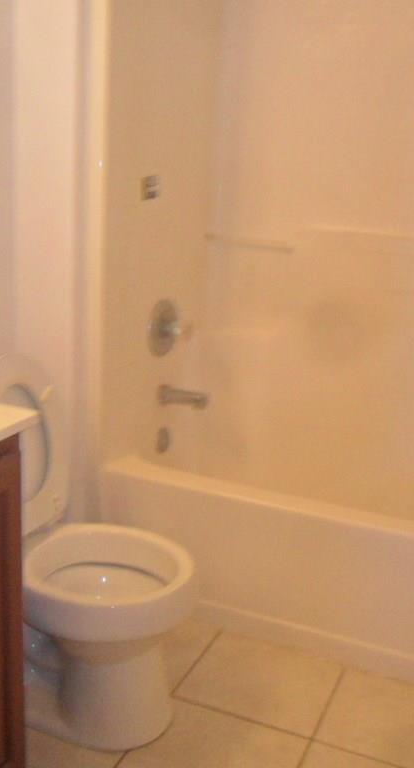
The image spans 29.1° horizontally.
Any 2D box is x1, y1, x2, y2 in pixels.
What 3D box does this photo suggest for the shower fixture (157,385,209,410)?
[{"bbox_3d":[-0.071,0.044,2.429,0.157,0.066,0.061,9,16,21],"label":"shower fixture"}]

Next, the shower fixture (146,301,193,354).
[{"bbox_3d":[-0.091,-0.164,2.385,0.091,0.174,0.174,9,16,21],"label":"shower fixture"}]

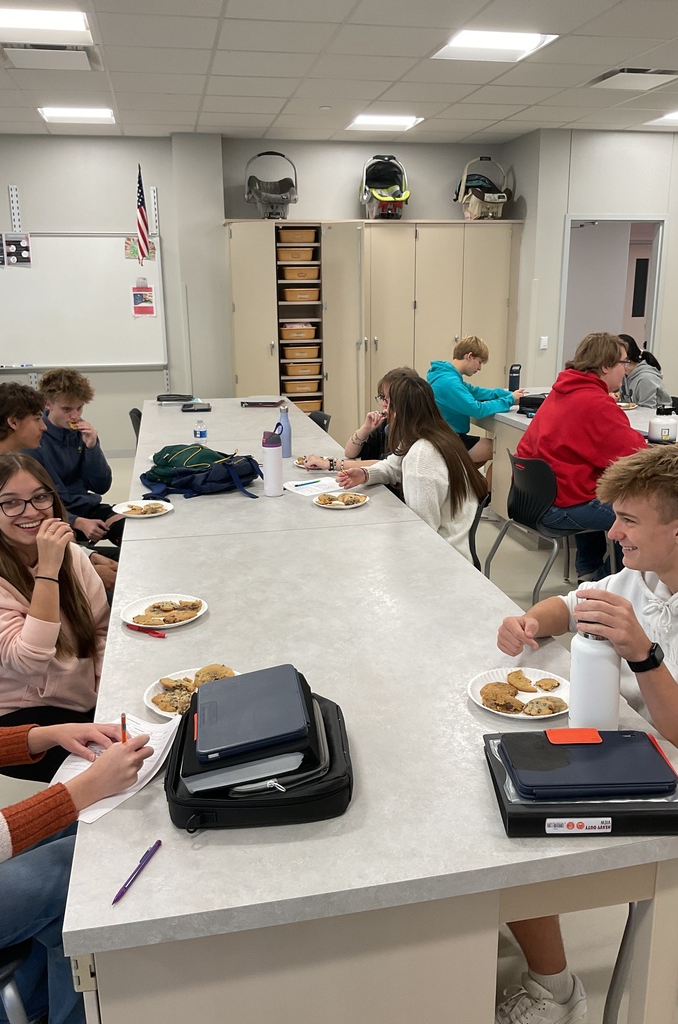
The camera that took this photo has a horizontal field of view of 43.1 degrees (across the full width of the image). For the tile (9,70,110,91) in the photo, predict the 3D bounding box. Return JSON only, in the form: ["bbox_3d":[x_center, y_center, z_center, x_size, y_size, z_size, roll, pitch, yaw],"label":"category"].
[{"bbox_3d":[-1.777,-2.793,5.539,0.603,0.022,0.603,-3,15,-11],"label":"tile"}]

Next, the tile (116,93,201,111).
[{"bbox_3d":[-1.300,-2.970,6.213,0.605,0.020,0.605,-3,15,-11],"label":"tile"}]

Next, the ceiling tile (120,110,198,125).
[{"bbox_3d":[-1.417,-3.134,6.809,0.603,0.022,0.603,-3,15,-11],"label":"ceiling tile"}]

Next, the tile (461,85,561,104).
[{"bbox_3d":[1.213,-2.962,6.093,0.605,0.020,0.605,-4,15,-11],"label":"tile"}]

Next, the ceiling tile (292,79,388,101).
[{"bbox_3d":[0.015,-2.890,5.864,0.605,0.020,0.605,-3,15,-11],"label":"ceiling tile"}]

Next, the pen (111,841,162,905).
[{"bbox_3d":[-0.291,0.520,1.241,0.012,0.011,0.146,4,15,15],"label":"pen"}]

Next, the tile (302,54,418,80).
[{"bbox_3d":[0.141,-2.727,5.262,0.605,0.020,0.605,-4,15,-11],"label":"tile"}]

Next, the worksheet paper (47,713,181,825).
[{"bbox_3d":[-0.402,0.436,1.524,0.190,0.034,0.275,6,16,23],"label":"worksheet paper"}]

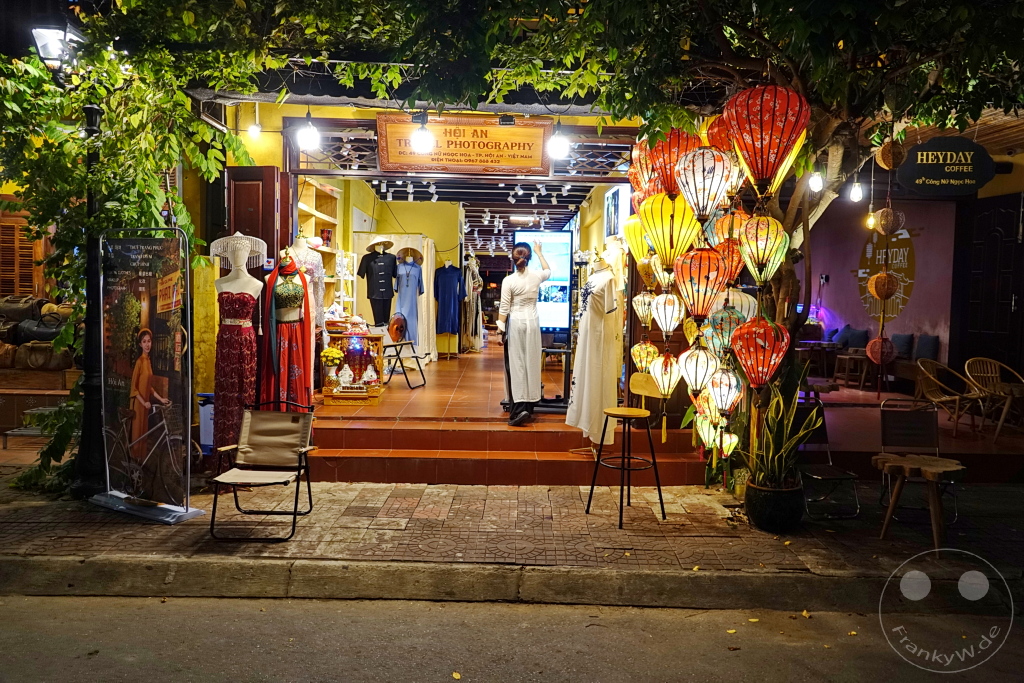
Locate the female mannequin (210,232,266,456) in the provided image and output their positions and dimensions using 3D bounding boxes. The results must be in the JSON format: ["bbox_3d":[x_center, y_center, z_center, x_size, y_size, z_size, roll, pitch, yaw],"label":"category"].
[{"bbox_3d":[-2.098,0.152,5.200,0.435,1.990,0.420,1,4,-3],"label":"female mannequin"}]

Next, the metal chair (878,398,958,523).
[{"bbox_3d":[2.912,0.857,4.931,0.440,0.780,0.530,2,4,13],"label":"metal chair"}]

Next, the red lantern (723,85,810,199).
[{"bbox_3d":[1.659,-1.317,4.450,0.560,0.690,0.560,1,4,-1],"label":"red lantern"}]

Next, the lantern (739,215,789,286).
[{"bbox_3d":[1.609,-0.575,4.360,0.326,0.447,0.326,1,4,-1],"label":"lantern"}]

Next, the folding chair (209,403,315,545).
[{"bbox_3d":[-1.612,0.833,4.457,0.540,0.770,0.620,1,4,-3],"label":"folding chair"}]

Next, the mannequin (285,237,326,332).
[{"bbox_3d":[-1.785,-0.144,5.816,0.420,1.680,0.320,0,4,-15],"label":"mannequin"}]

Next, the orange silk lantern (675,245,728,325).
[{"bbox_3d":[1.203,-0.356,4.335,0.343,0.483,0.343,1,4,-1],"label":"orange silk lantern"}]

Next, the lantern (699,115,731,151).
[{"bbox_3d":[1.504,-1.472,4.950,0.300,0.380,0.300,1,4,0],"label":"lantern"}]

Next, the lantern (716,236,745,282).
[{"bbox_3d":[1.484,-0.553,4.659,0.218,0.314,0.218,1,4,-1],"label":"lantern"}]

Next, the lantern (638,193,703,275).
[{"bbox_3d":[1.119,-0.774,4.850,0.440,0.583,0.440,1,4,0],"label":"lantern"}]

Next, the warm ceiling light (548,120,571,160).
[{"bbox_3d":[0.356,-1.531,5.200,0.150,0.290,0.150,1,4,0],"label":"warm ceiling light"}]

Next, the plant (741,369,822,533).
[{"bbox_3d":[1.852,0.719,4.727,0.520,1.070,0.480,1,4,-1],"label":"plant"}]

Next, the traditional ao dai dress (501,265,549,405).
[{"bbox_3d":[0.101,-0.052,6.016,0.440,1.220,0.300,1,4,-1],"label":"traditional ao dai dress"}]

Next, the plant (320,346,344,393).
[{"bbox_3d":[-1.762,0.275,6.700,0.236,0.442,0.236,1,4,0],"label":"plant"}]

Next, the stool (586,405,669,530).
[{"bbox_3d":[0.802,0.860,4.762,0.405,0.750,0.405,-2,5,-32],"label":"stool"}]

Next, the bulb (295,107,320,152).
[{"bbox_3d":[-1.521,-1.566,5.079,0.171,0.290,0.171,1,4,-1],"label":"bulb"}]

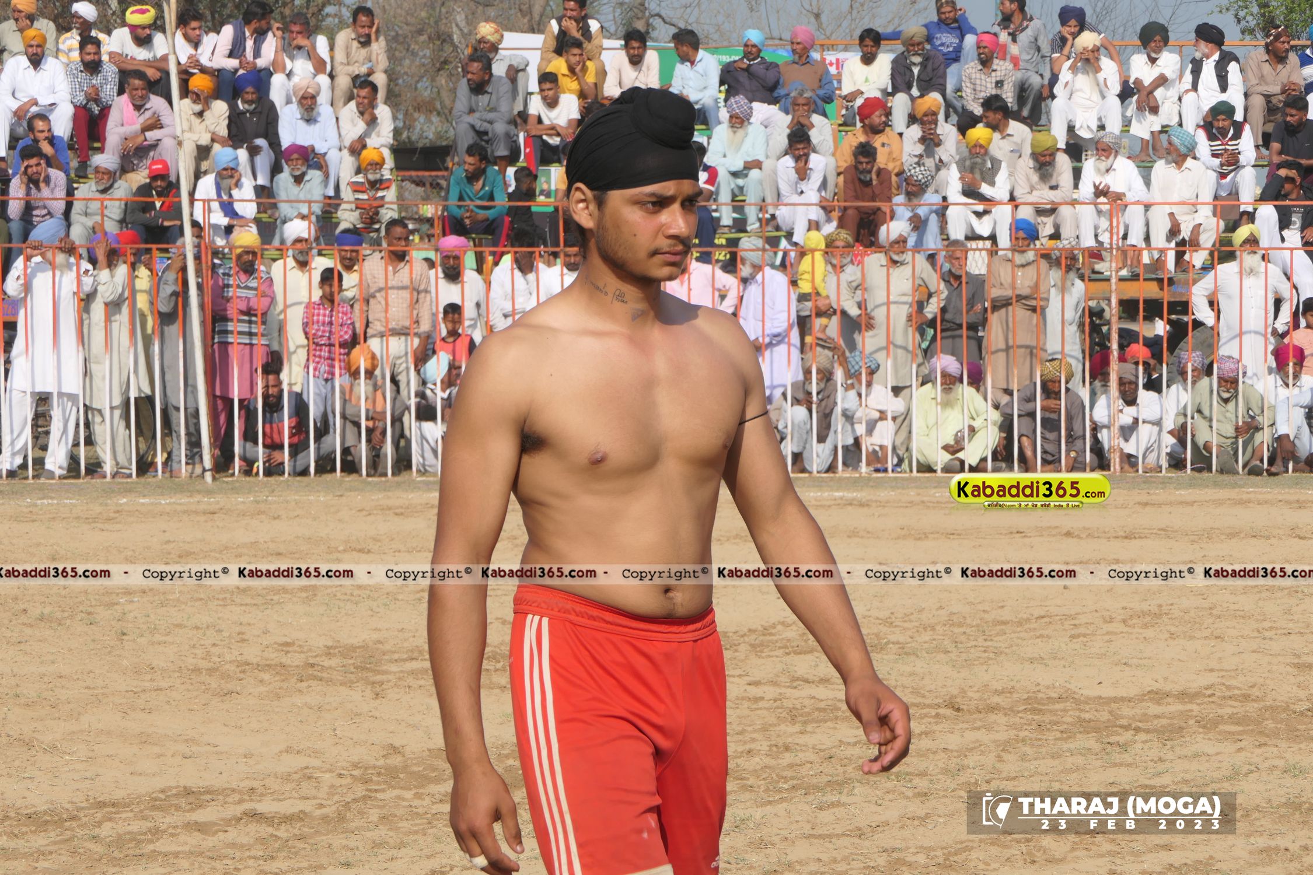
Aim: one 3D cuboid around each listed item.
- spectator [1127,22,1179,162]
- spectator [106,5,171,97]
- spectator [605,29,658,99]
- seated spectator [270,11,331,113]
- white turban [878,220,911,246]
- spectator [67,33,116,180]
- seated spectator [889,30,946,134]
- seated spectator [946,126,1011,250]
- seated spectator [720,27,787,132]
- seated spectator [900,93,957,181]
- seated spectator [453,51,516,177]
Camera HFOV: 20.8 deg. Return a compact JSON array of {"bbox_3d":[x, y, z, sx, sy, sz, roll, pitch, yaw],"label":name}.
[{"bbox_3d":[3.963,-2.754,28.500,0.470,1.121,0.750,0,3,7],"label":"spectator"},{"bbox_3d":[-4.190,-2.958,28.900,0.530,1.087,0.740,-1,3,-10],"label":"spectator"},{"bbox_3d":[-0.192,-2.729,28.500,0.500,1.072,0.750,0,3,0],"label":"spectator"},{"bbox_3d":[-2.872,-2.886,28.800,0.510,1.108,0.750,0,3,-2],"label":"seated spectator"},{"bbox_3d":[1.695,-1.451,25.400,0.230,0.190,0.250,-1,3,-12],"label":"white turban"},{"bbox_3d":[-4.602,-2.703,29.100,0.440,1.151,0.740,0,3,2],"label":"spectator"},{"bbox_3d":[2.126,-2.786,29.100,0.480,1.111,0.740,0,3,4],"label":"seated spectator"},{"bbox_3d":[2.614,-1.948,29.000,0.550,1.166,0.750,0,3,3],"label":"seated spectator"},{"bbox_3d":[0.778,-2.794,29.000,0.549,1.041,0.780,-1,3,-10],"label":"seated spectator"},{"bbox_3d":[2.153,-2.173,28.300,0.470,1.097,0.720,0,3,-3],"label":"seated spectator"},{"bbox_3d":[-1.433,-2.627,29.800,0.530,1.181,0.750,1,3,25],"label":"seated spectator"}]

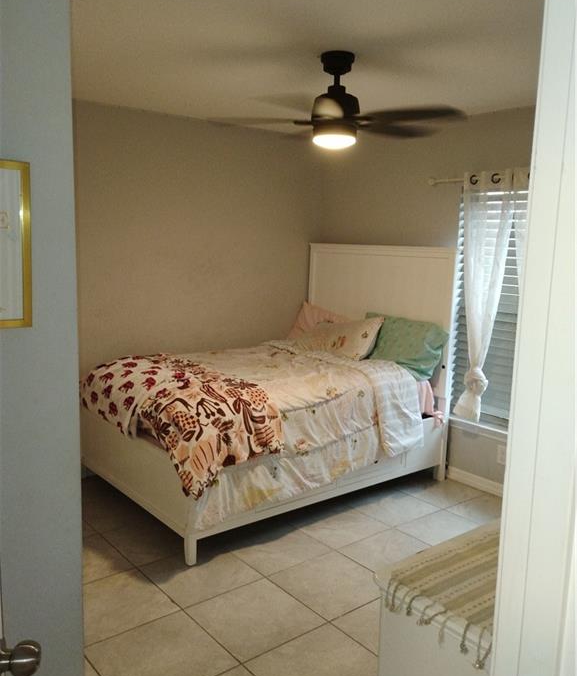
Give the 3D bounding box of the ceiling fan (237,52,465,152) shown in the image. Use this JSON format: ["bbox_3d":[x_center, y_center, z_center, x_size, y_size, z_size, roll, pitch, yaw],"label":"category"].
[{"bbox_3d":[0.220,-1.089,2.860,1.220,0.400,1.220,-5,11,-38],"label":"ceiling fan"}]

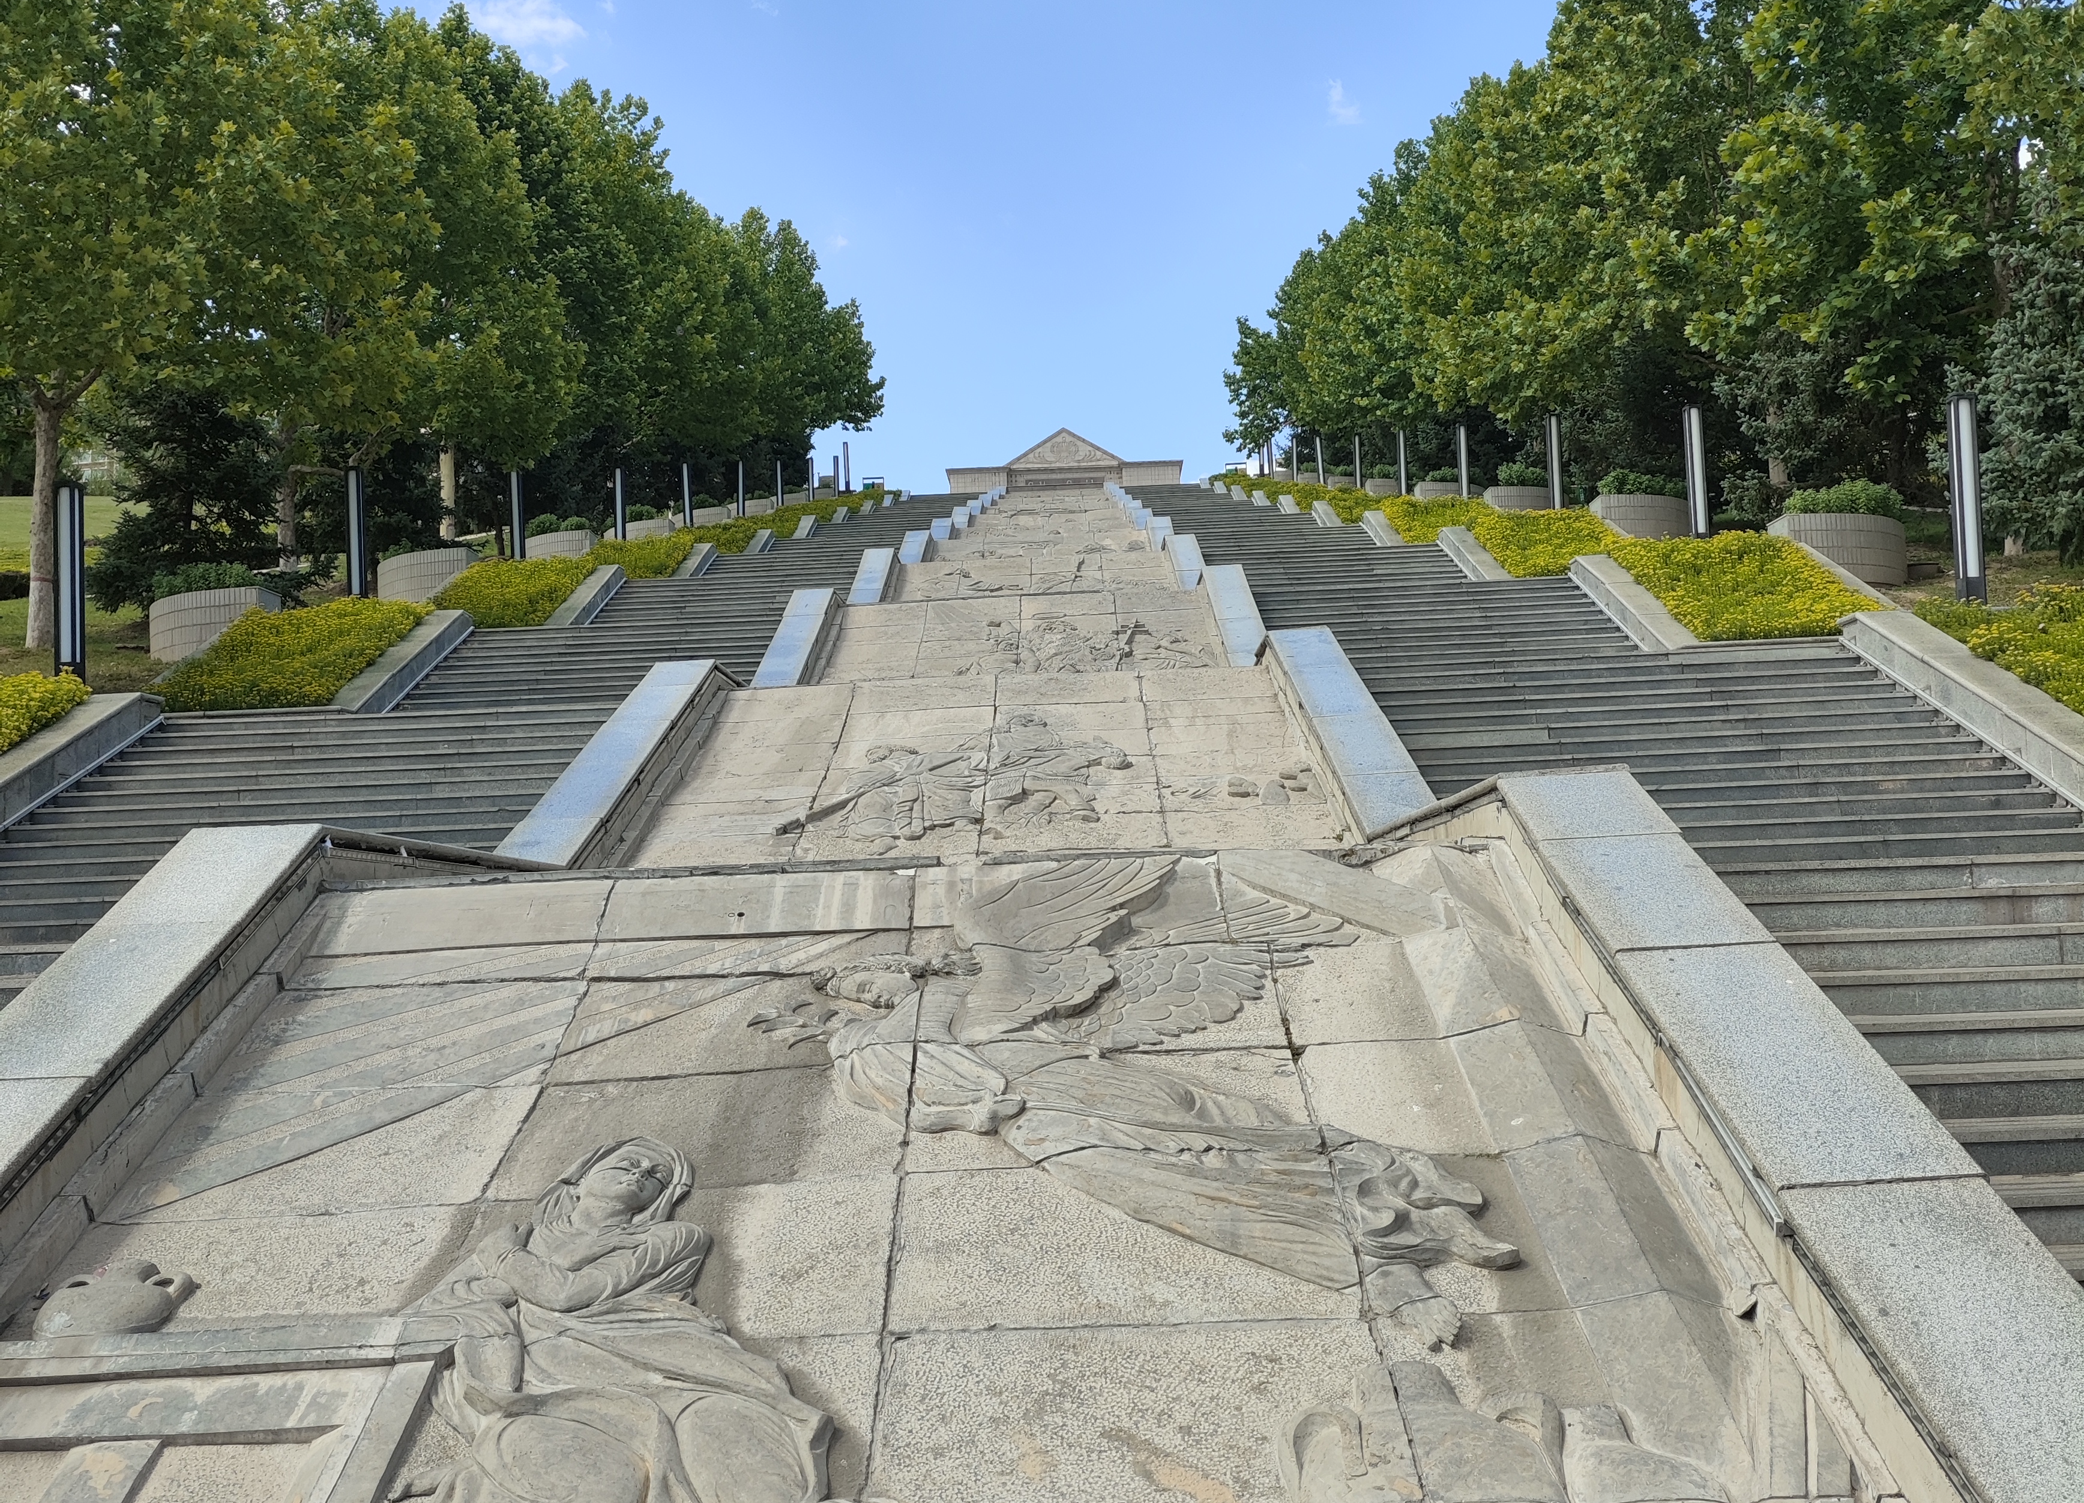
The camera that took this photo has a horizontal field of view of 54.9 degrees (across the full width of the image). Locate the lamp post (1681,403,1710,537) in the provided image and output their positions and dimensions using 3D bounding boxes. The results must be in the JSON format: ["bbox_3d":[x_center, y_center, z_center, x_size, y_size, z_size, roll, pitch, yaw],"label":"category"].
[{"bbox_3d":[9.707,-3.997,29.617,0.213,2.227,0.213,-2,-4,1],"label":"lamp post"}]

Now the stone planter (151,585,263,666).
[{"bbox_3d":[-10.960,-1.570,26.279,1.984,0.853,1.375,-2,-4,1],"label":"stone planter"}]

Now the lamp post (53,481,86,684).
[{"bbox_3d":[-10.364,-1.770,21.356,0.213,2.227,0.213,-2,-4,1],"label":"lamp post"}]

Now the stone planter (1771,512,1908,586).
[{"bbox_3d":[10.426,-2.548,25.944,1.984,0.853,1.375,-2,-4,1],"label":"stone planter"}]

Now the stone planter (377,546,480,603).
[{"bbox_3d":[-10.777,-2.947,34.925,1.984,0.853,1.375,-2,-4,1],"label":"stone planter"}]

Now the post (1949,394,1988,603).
[{"bbox_3d":[9.615,-2.592,20.792,0.213,2.227,0.213,-2,-4,1],"label":"post"}]

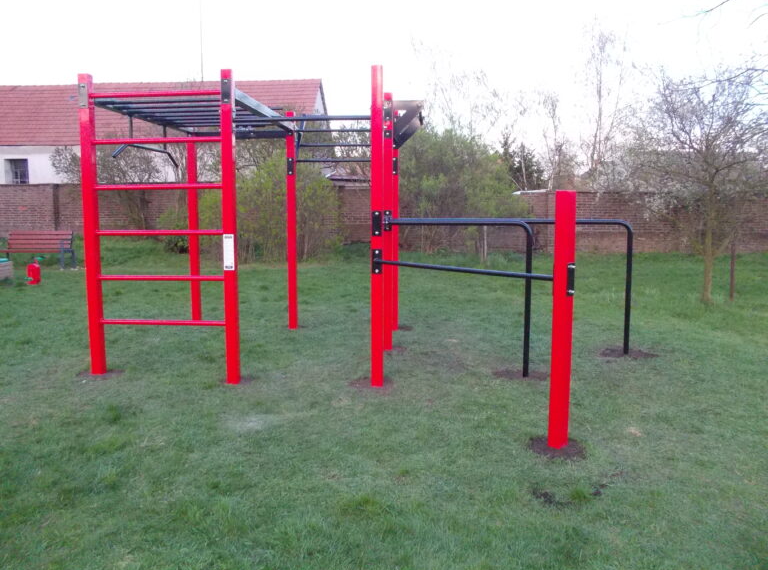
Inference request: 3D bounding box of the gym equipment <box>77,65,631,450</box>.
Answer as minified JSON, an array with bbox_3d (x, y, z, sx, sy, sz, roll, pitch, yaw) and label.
[{"bbox_3d":[-0.117,-0.563,6.285,5.337,2.778,4.295,1,6,5],"label":"gym equipment"}]

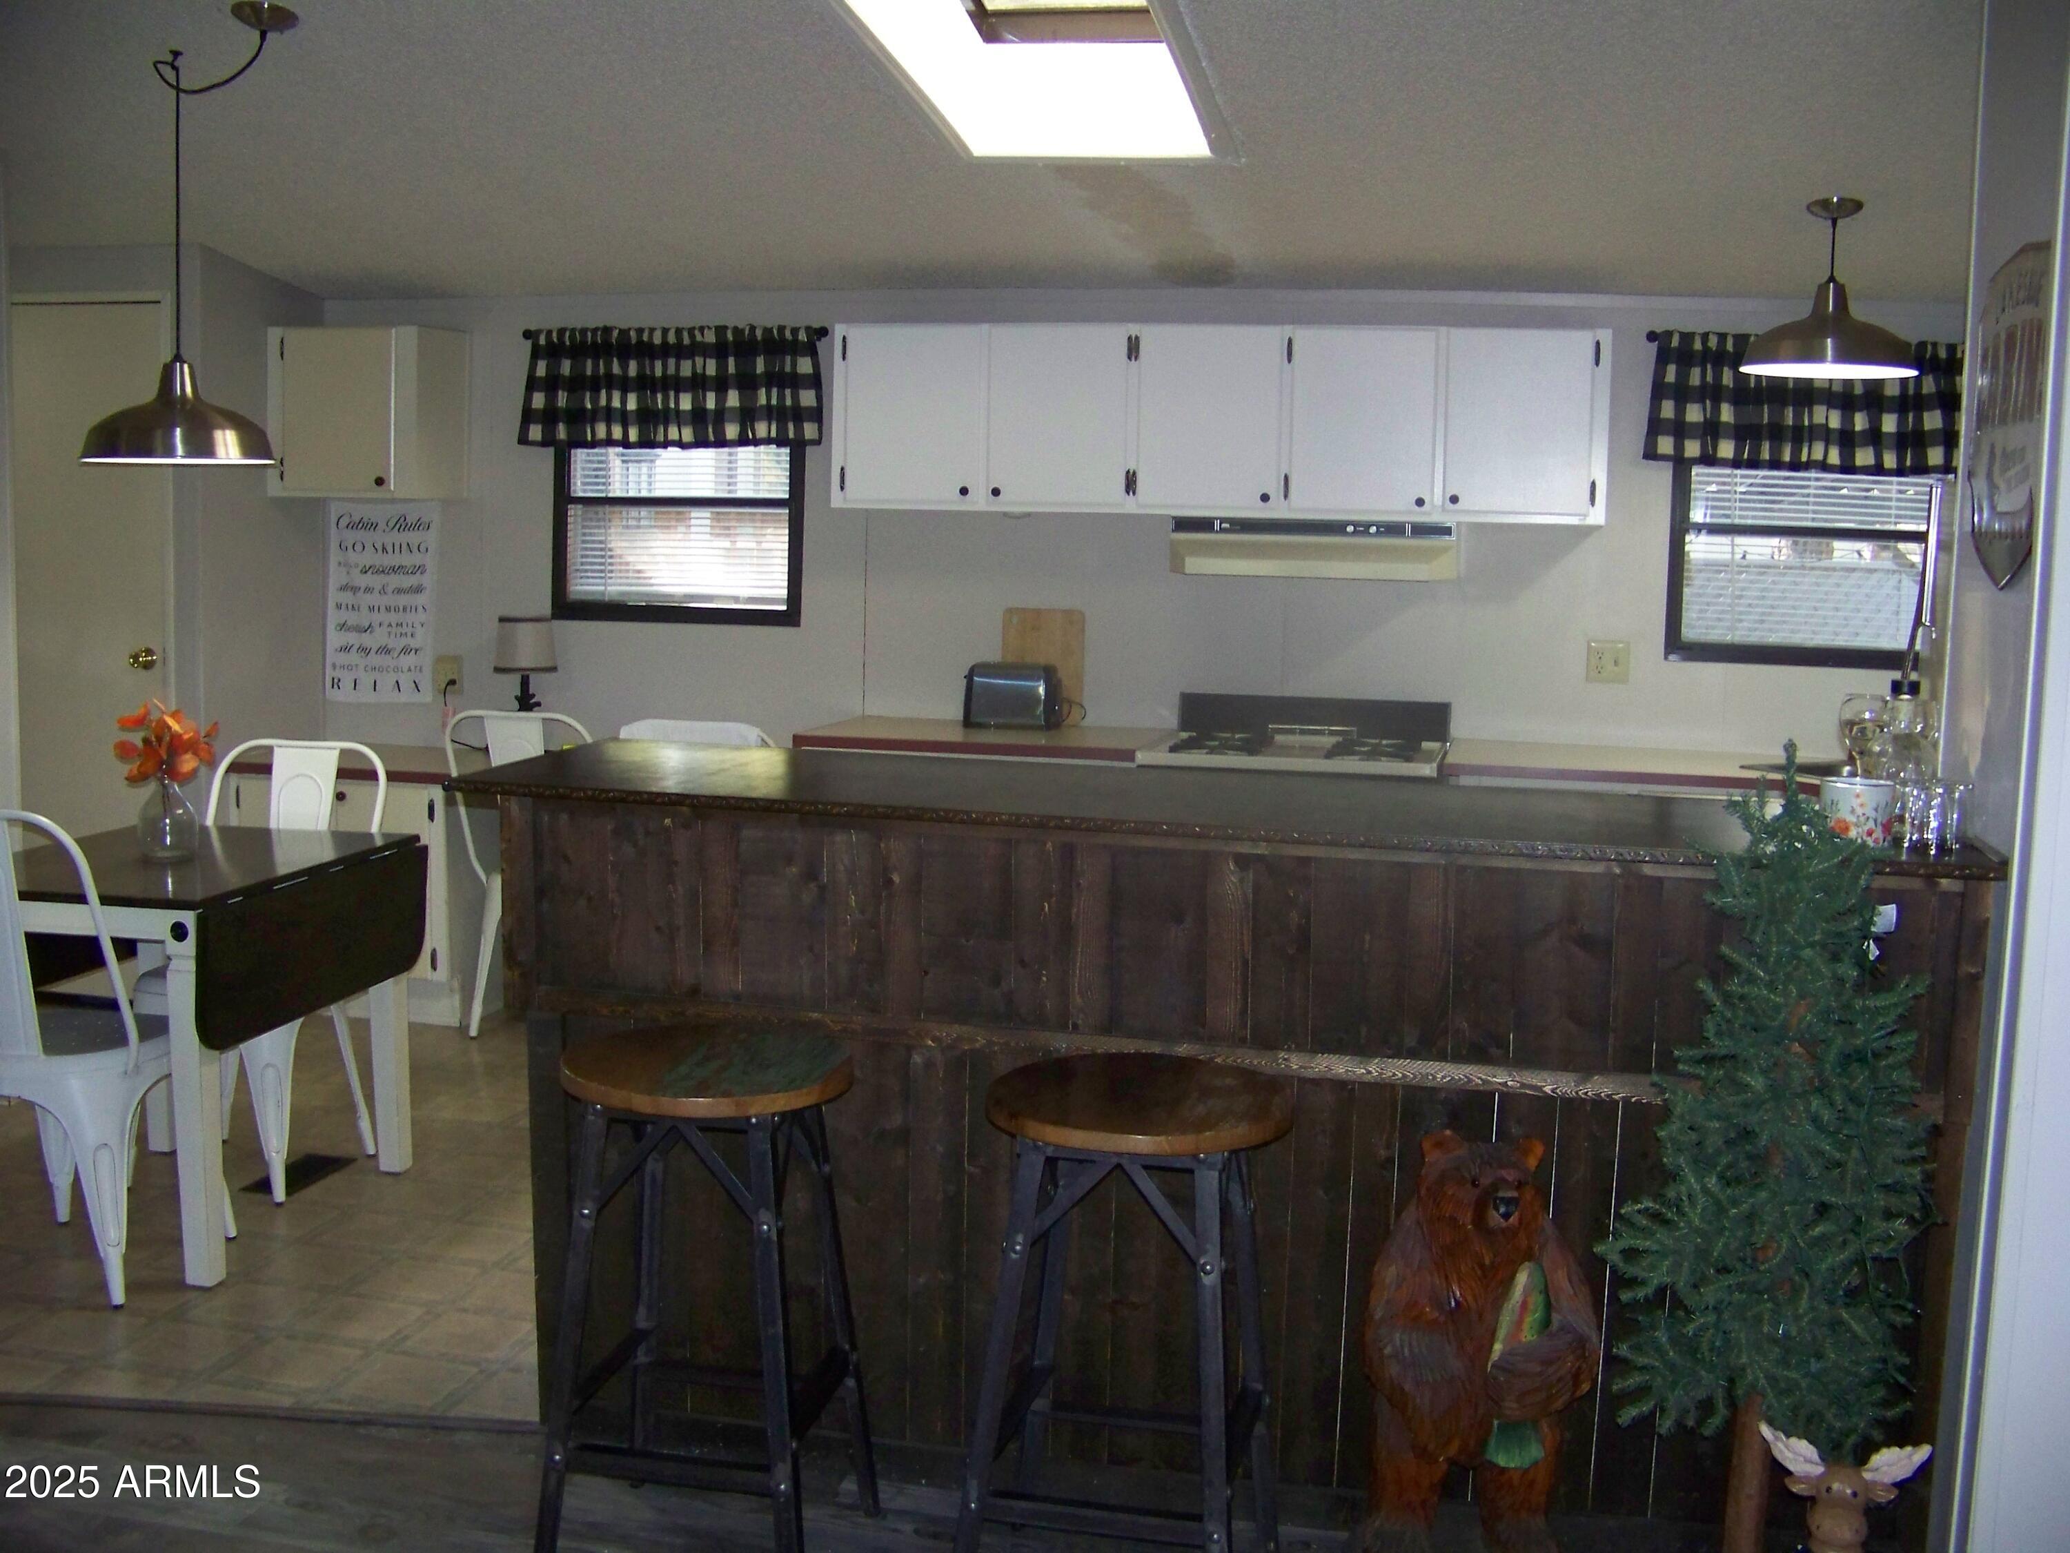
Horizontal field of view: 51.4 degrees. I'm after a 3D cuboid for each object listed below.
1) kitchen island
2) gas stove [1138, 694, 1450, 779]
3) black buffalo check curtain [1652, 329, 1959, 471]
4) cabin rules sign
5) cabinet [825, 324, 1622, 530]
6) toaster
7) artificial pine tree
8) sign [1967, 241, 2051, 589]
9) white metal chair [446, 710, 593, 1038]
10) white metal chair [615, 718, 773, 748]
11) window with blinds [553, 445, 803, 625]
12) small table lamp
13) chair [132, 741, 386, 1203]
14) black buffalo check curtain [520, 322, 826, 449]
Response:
[{"bbox_3d":[0.263,0.569,3.492,2.290,1.070,0.700,3,7,12],"label":"kitchen island"},{"bbox_3d":[0.689,0.323,5.766,0.760,1.020,0.680,3,7,12],"label":"gas stove"},{"bbox_3d":[2.069,-0.982,5.609,0.950,0.360,0.090,3,7,11],"label":"black buffalo check curtain"},{"bbox_3d":[-1.992,-0.527,6.544,0.365,0.605,0.015,3,7,11],"label":"cabin rules sign"},{"bbox_3d":[0.493,-0.966,5.881,2.090,0.505,0.310,3,7,12],"label":"cabinet"},{"bbox_3d":[-0.051,-0.227,6.016,0.270,0.178,0.175,3,7,11],"label":"toaster"},{"bbox_3d":[0.939,0.575,2.785,0.430,1.250,0.410,3,7,12],"label":"artificial pine tree"},{"bbox_3d":[1.319,-0.489,2.968,0.032,0.467,0.400,3,7,11],"label":"sign"},{"bbox_3d":[-1.384,0.262,6.219,0.460,0.930,0.500,3,7,12],"label":"white metal chair"},{"bbox_3d":[-0.869,0.296,6.004,0.450,0.925,0.500,3,7,11],"label":"white metal chair"},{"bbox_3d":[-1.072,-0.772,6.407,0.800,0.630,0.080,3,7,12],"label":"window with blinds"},{"bbox_3d":[-1.486,-0.248,6.278,0.187,0.434,0.187,3,7,11],"label":"small table lamp"},{"bbox_3d":[-1.737,0.408,4.744,0.445,0.930,0.510,3,7,11],"label":"chair"},{"bbox_3d":[-1.056,-1.132,6.234,0.950,0.357,0.090,3,7,11],"label":"black buffalo check curtain"}]

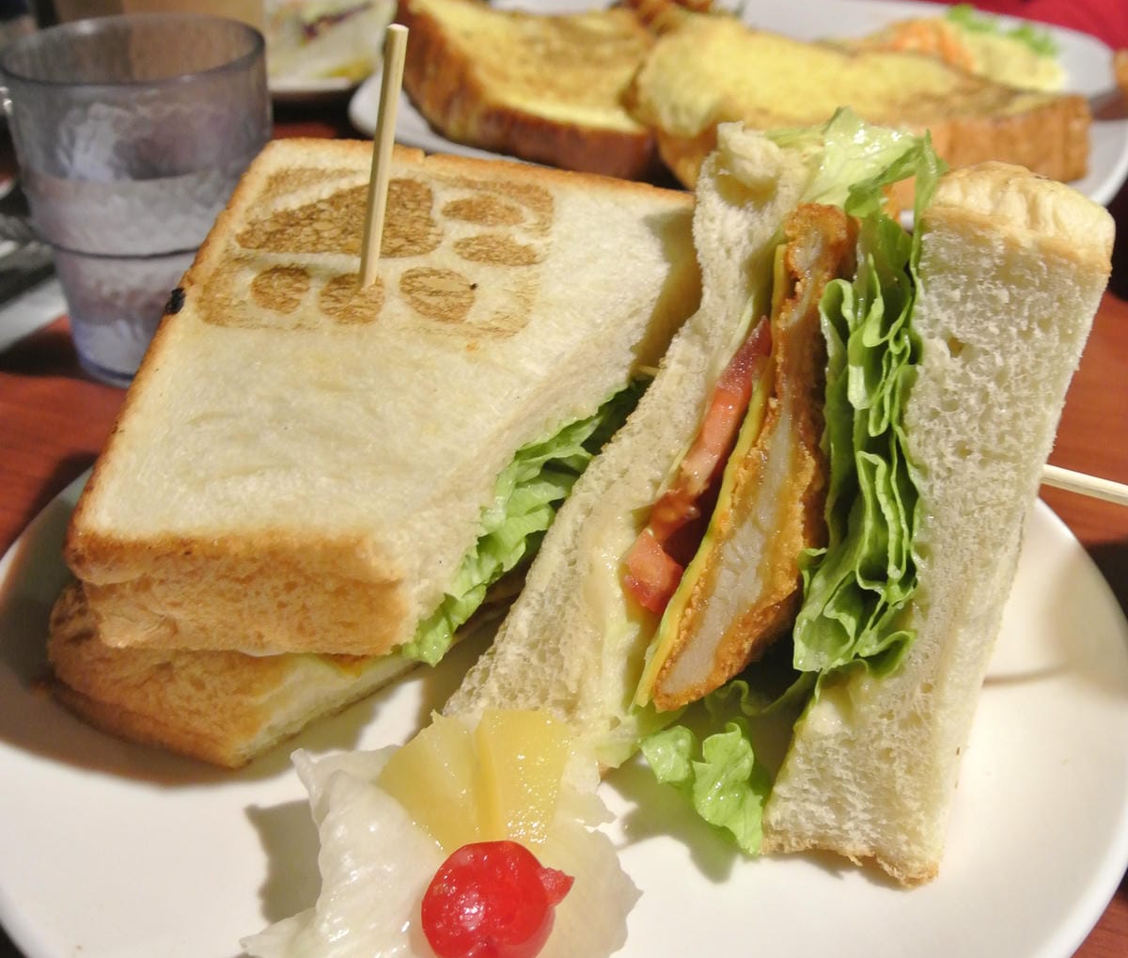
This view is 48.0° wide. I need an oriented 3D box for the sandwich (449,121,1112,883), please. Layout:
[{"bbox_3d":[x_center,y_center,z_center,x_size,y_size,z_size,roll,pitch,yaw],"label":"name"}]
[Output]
[{"bbox_3d":[0.034,-0.002,0.232,0.101,0.113,0.072,15,38,20],"label":"sandwich"}]

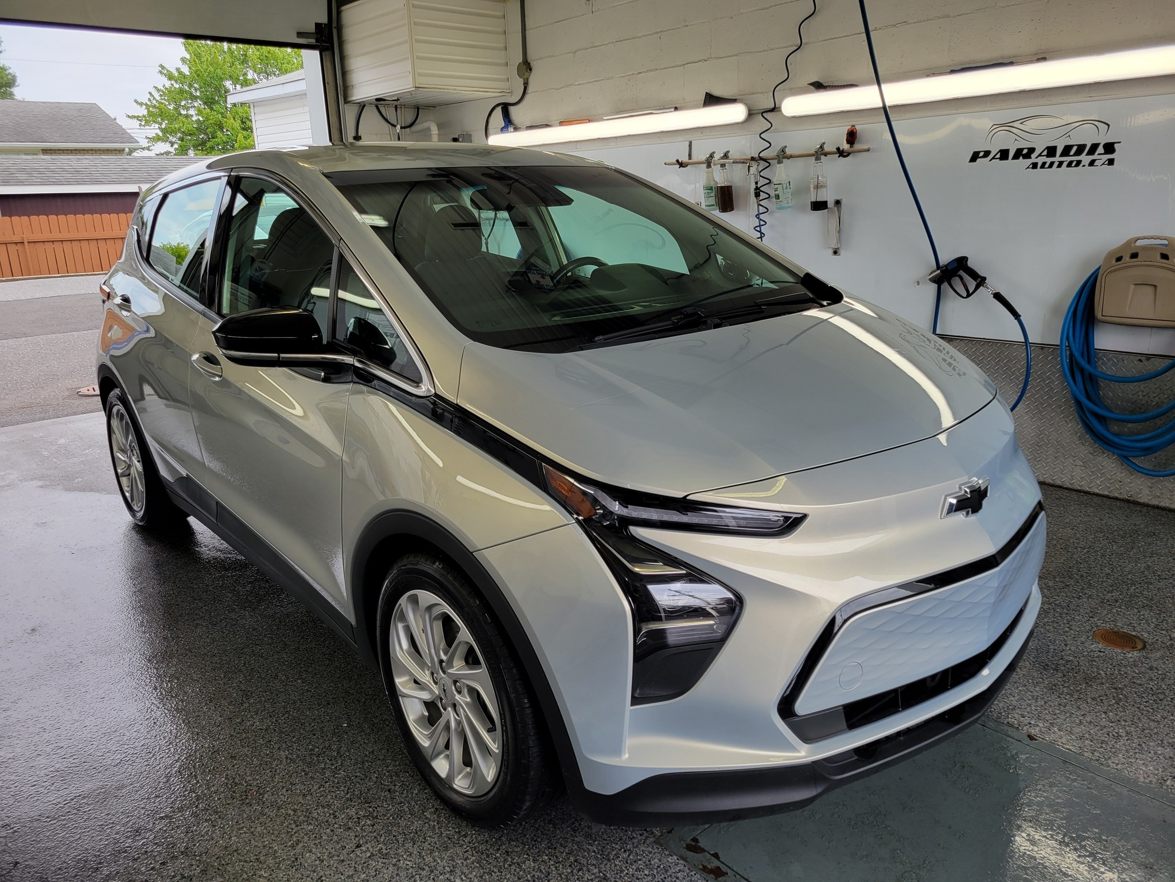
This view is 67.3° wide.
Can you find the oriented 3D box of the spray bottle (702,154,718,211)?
[{"bbox_3d":[0.712,-1.501,5.117,0.100,0.310,0.095,-26,27,-34],"label":"spray bottle"}]

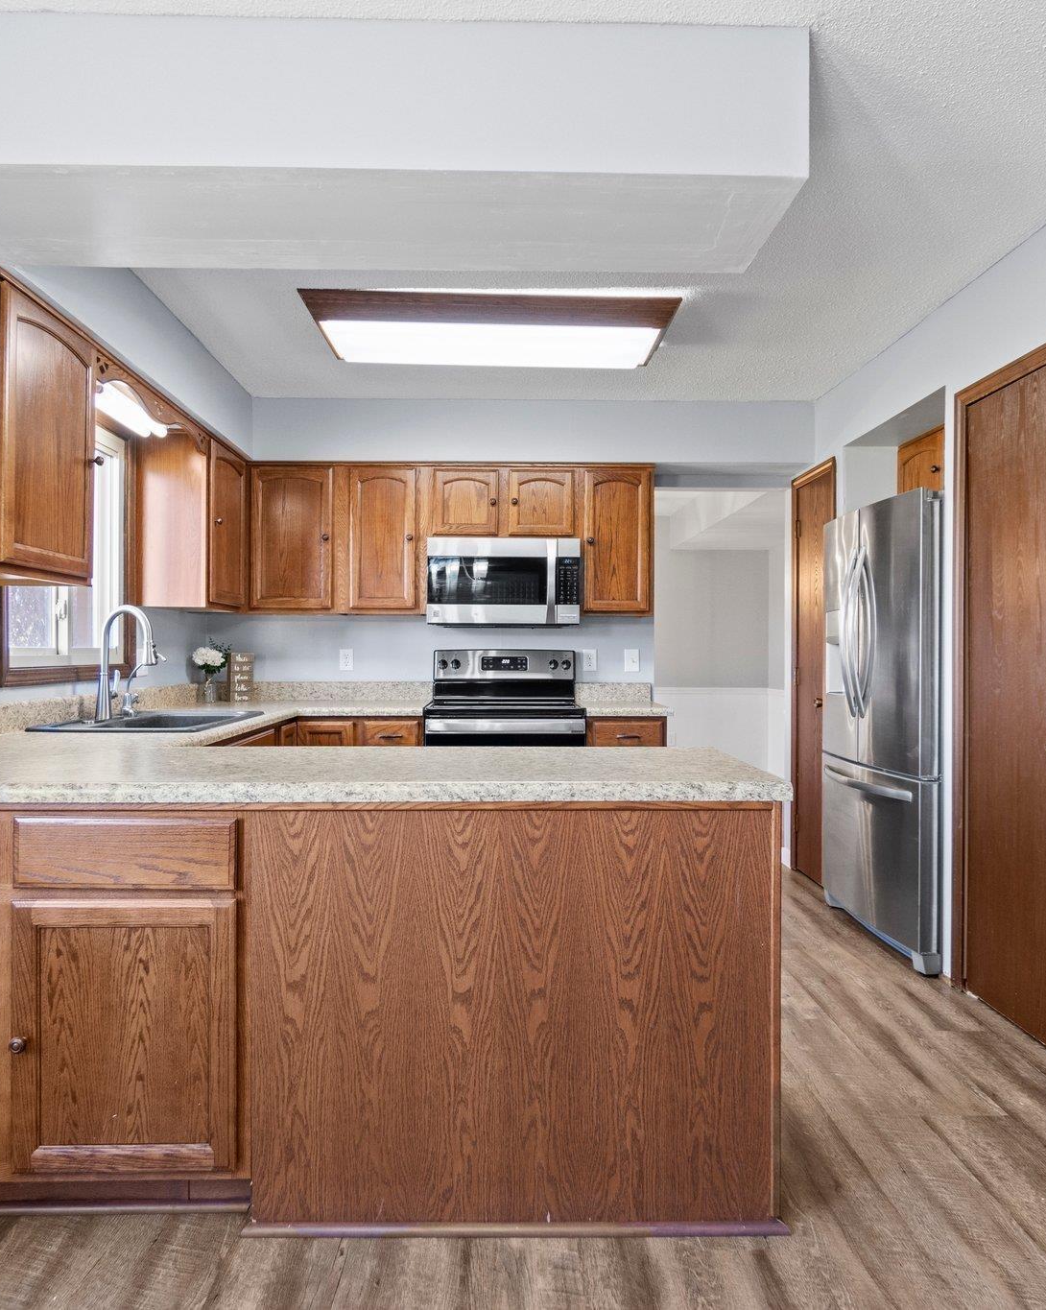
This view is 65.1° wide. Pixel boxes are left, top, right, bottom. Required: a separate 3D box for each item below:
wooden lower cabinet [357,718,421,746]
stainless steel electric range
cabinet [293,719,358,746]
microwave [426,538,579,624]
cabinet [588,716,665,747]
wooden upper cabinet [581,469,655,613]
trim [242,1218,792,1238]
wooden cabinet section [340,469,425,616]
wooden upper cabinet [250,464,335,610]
[{"bbox_3d":[-0.634,0.732,4.121,0.302,0.880,0.630,0,0,-2],"label":"wooden lower cabinet"},{"bbox_3d":[-0.092,0.567,4.102,0.756,1.215,0.669,0,0,-2],"label":"stainless steel electric range"},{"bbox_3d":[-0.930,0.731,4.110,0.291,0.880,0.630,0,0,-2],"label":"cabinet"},{"bbox_3d":[-0.100,-0.365,4.270,0.760,0.430,0.400,0,0,-2],"label":"microwave"},{"bbox_3d":[0.473,0.738,4.163,0.377,0.880,0.630,0,0,-2],"label":"cabinet"},{"bbox_3d":[0.469,-0.579,4.311,0.382,0.748,0.325,0,0,-2],"label":"wooden upper cabinet"},{"bbox_3d":[-0.010,1.158,1.654,1.110,0.021,0.020,0,0,0],"label":"trim"},{"bbox_3d":[-0.713,-0.584,4.315,0.430,0.765,0.320,0,0,-1],"label":"wooden cabinet section"},{"bbox_3d":[-1.165,-0.580,4.240,0.430,0.750,0.320,0,0,-2],"label":"wooden upper cabinet"}]

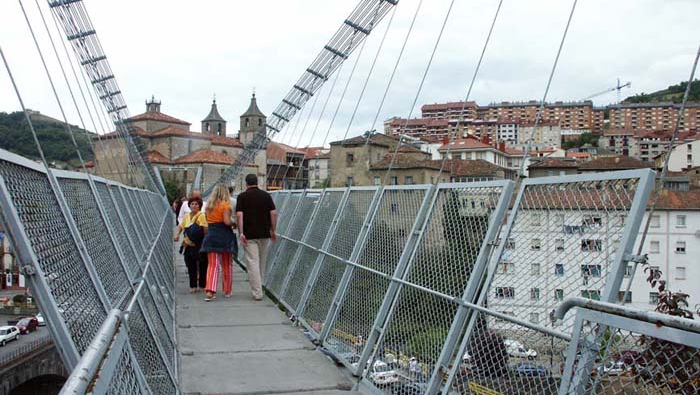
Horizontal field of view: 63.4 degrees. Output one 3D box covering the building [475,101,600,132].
[{"bbox_3d":[124.845,-53.250,375.000,79.000,20.500,15.000,1,0,12],"label":"building"}]

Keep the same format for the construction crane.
[{"bbox_3d":[197.064,-74.000,435.000,4.000,32.000,66.000,1,0,-5],"label":"construction crane"}]

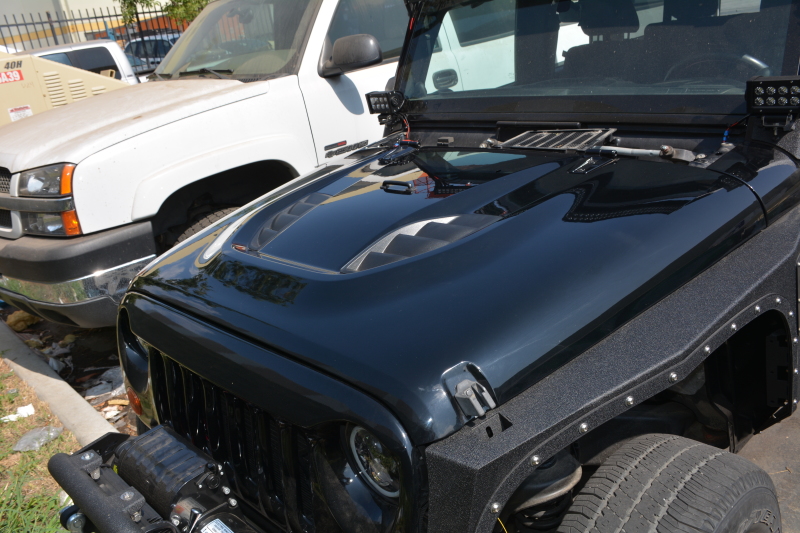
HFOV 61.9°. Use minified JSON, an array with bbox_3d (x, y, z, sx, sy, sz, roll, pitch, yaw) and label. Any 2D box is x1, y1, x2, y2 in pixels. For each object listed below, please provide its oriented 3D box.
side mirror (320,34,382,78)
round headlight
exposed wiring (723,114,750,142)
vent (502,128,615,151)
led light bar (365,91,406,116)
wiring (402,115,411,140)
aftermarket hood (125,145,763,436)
[{"bbox_3d":[-0.279,-1.197,3.811,0.275,0.209,0.168,13,29,43],"label":"side mirror"},{"bbox_3d":[-0.027,0.373,1.331,0.168,0.168,0.080,13,29,43],"label":"round headlight"},{"bbox_3d":[0.948,-0.386,1.877,0.071,0.082,0.041,13,29,43],"label":"exposed wiring"},{"bbox_3d":[0.527,-0.430,2.225,0.321,0.025,0.194,13,35,43],"label":"vent"},{"bbox_3d":[-0.067,-0.701,2.841,0.161,0.087,0.082,13,34,43],"label":"led light bar"},{"bbox_3d":[0.020,-0.580,2.774,0.029,0.109,0.033,13,29,43],"label":"wiring"},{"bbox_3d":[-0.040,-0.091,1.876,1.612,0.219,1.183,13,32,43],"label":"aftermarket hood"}]

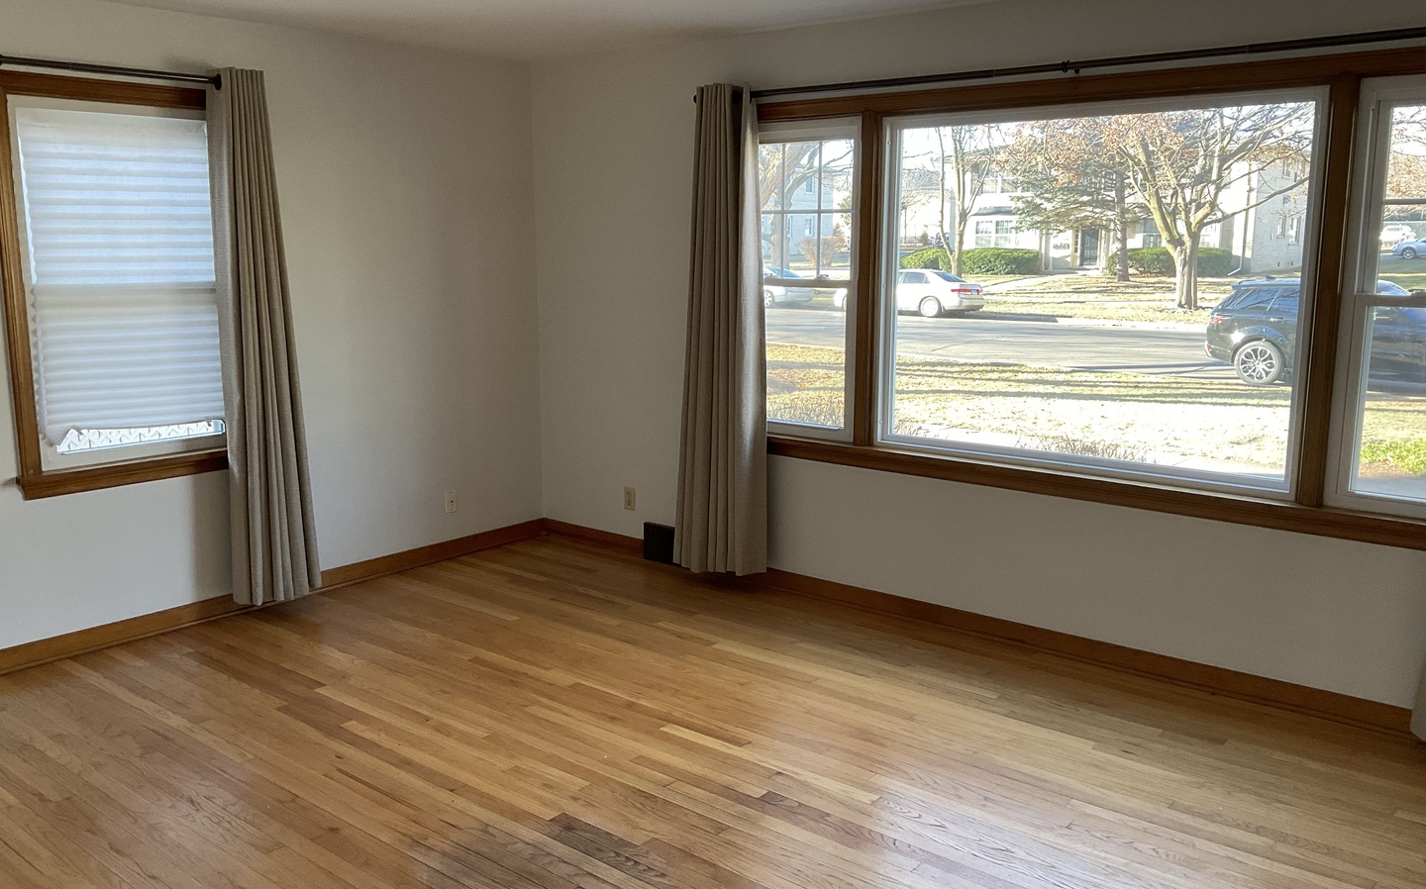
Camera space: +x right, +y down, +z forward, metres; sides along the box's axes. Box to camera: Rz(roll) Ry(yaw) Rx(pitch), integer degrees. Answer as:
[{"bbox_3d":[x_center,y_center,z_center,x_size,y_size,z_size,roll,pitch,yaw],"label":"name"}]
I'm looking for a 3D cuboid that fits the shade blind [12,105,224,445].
[{"bbox_3d":[-2.199,-0.631,4.550,0.050,1.205,0.715,8,13,39],"label":"shade blind"}]

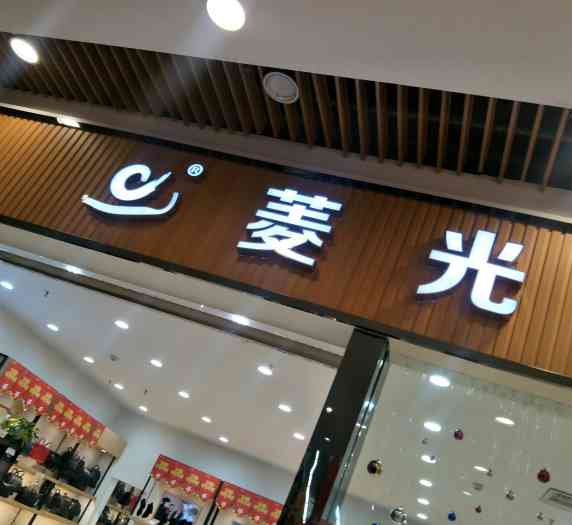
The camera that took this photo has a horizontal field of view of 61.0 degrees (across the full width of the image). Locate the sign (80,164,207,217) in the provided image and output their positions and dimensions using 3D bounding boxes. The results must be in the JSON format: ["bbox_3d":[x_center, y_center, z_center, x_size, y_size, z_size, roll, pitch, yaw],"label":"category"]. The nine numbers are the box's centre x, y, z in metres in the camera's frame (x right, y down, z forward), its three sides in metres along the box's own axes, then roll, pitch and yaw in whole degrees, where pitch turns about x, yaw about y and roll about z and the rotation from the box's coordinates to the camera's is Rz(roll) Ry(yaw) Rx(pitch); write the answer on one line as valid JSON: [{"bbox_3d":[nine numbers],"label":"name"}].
[{"bbox_3d":[-1.153,-0.621,3.962,0.887,0.593,0.080,15,-26,22],"label":"sign"}]

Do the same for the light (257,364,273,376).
[{"bbox_3d":[-0.190,0.981,4.388,0.140,0.040,0.140,21,-25,10],"label":"light"}]

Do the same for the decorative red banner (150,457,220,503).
[{"bbox_3d":[-1.374,2.998,6.736,0.985,0.281,0.040,15,-26,22],"label":"decorative red banner"}]

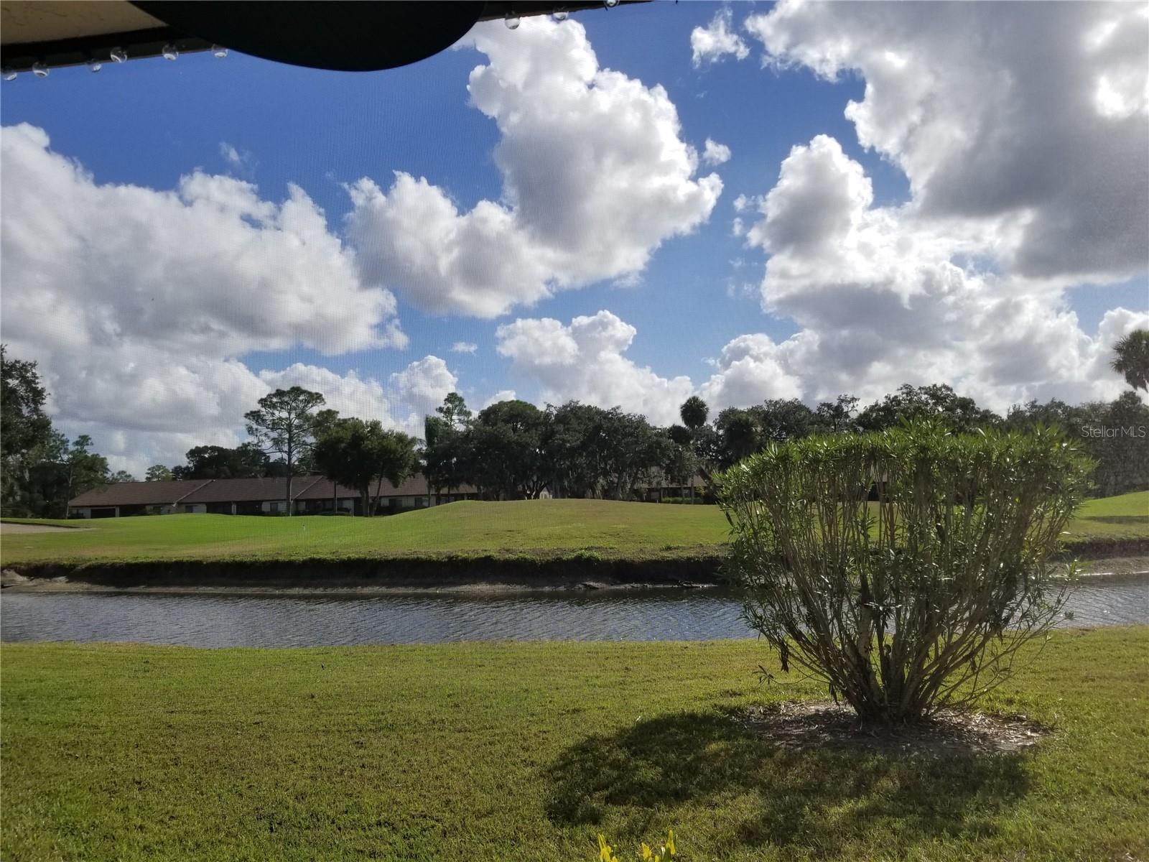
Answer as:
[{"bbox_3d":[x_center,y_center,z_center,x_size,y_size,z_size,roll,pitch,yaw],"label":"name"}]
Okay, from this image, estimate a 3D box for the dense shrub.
[{"bbox_3d":[2.560,1.060,6.700,2.750,2.300,2.350,-1,-4,0],"label":"dense shrub"}]

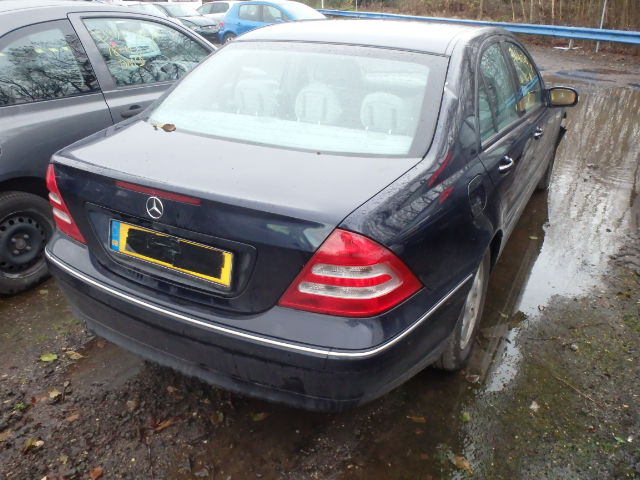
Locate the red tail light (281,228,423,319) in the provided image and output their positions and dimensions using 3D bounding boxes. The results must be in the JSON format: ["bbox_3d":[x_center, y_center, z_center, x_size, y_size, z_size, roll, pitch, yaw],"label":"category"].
[{"bbox_3d":[0.089,0.083,1.483,0.420,0.280,0.160,4,25,7],"label":"red tail light"}]

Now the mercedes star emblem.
[{"bbox_3d":[-0.506,-0.099,1.601,0.075,0.076,0.012,14,28,25],"label":"mercedes star emblem"}]

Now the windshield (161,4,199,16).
[{"bbox_3d":[-4.850,-7.979,18.000,1.350,0.150,0.750,-25,67,-43],"label":"windshield"}]

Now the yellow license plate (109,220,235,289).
[{"bbox_3d":[-0.498,0.039,1.687,0.520,0.112,0.015,14,18,25],"label":"yellow license plate"}]

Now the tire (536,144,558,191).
[{"bbox_3d":[1.909,-0.730,4.522,0.205,0.630,0.630,14,28,25],"label":"tire"}]

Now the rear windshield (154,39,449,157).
[{"bbox_3d":[-0.119,-0.615,2.147,1.300,0.120,0.750,14,54,25],"label":"rear windshield"}]

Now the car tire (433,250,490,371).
[{"bbox_3d":[0.597,0.270,2.341,0.205,0.630,0.630,14,28,25],"label":"car tire"}]

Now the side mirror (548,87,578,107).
[{"bbox_3d":[1.665,-0.997,3.563,0.210,0.145,0.130,14,28,25],"label":"side mirror"}]

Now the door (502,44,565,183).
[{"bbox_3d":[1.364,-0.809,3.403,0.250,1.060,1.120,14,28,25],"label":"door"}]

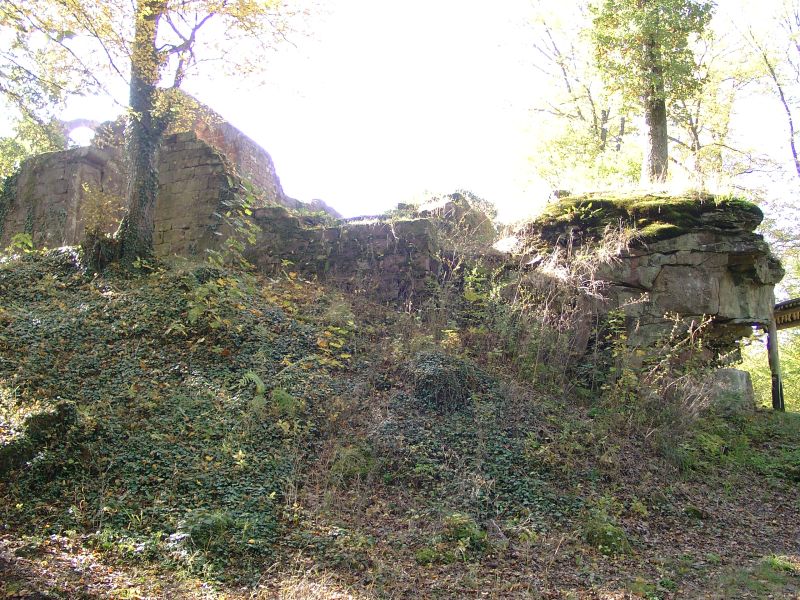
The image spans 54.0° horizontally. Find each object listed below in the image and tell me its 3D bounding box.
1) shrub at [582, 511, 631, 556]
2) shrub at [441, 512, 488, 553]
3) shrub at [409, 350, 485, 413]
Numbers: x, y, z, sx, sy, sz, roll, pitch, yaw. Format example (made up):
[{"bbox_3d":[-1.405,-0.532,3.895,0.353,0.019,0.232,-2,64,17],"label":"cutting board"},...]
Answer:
[{"bbox_3d":[2.391,2.704,9.100,0.556,0.511,0.500,0,-9,0],"label":"shrub"},{"bbox_3d":[0.747,2.692,9.100,0.556,0.445,0.500,0,-9,0],"label":"shrub"},{"bbox_3d":[0.695,1.193,11.500,1.142,0.871,1.027,0,-9,0],"label":"shrub"}]

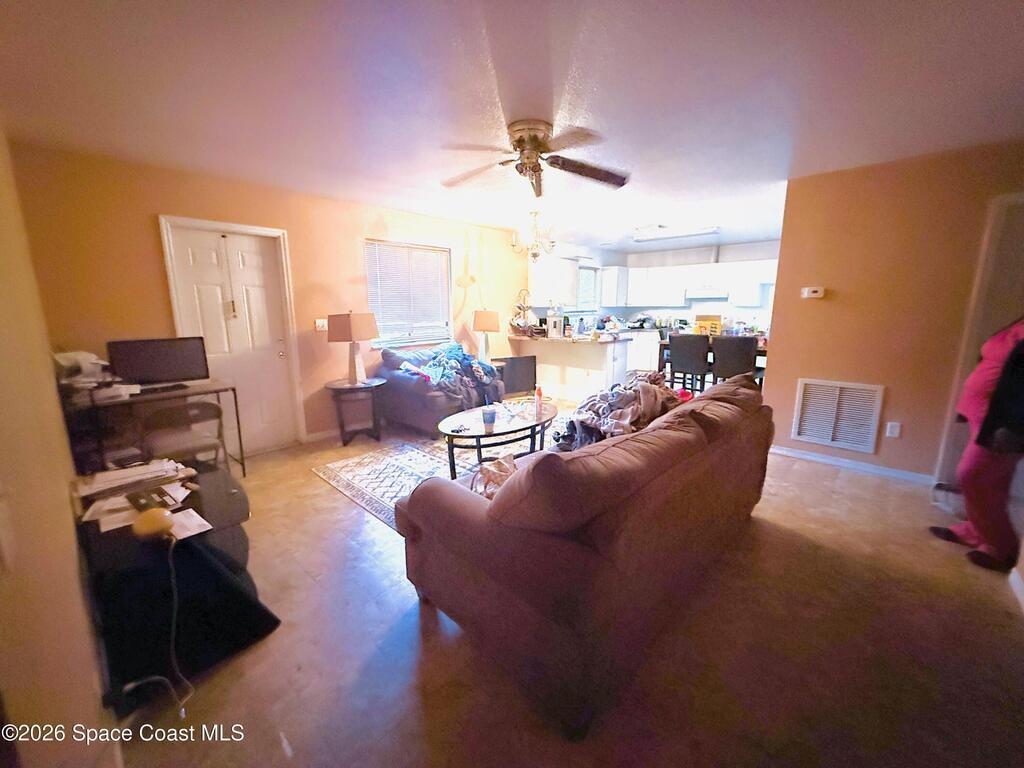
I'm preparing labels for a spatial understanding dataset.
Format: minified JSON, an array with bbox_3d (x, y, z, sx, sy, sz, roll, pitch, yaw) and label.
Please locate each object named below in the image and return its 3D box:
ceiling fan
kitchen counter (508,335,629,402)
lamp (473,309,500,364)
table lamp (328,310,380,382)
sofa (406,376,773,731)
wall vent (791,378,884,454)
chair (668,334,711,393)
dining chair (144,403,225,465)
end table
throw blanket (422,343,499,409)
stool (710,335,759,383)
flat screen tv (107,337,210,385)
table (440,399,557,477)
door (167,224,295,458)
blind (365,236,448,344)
[{"bbox_3d":[0.114,-1.437,2.610,1.280,0.300,1.280,10,14,42],"label":"ceiling fan"},{"bbox_3d":[0.790,-0.213,6.075,1.700,0.915,0.680,10,14,42],"label":"kitchen counter"},{"bbox_3d":[-0.345,-0.605,5.402,0.335,0.706,0.335,1,10,6],"label":"lamp"},{"bbox_3d":[-1.569,-0.368,4.116,0.335,0.706,0.335,5,12,26],"label":"table lamp"},{"bbox_3d":[0.576,0.489,2.286,1.030,0.920,2.140,10,15,44],"label":"sofa"},{"bbox_3d":[2.792,0.268,3.585,0.580,0.565,0.030,10,15,44],"label":"wall vent"},{"bbox_3d":[2.287,-0.107,5.219,0.460,1.030,0.540,10,15,44],"label":"chair"},{"bbox_3d":[-2.205,0.481,2.815,0.450,0.780,0.480,-8,13,-35],"label":"dining chair"},{"bbox_3d":[-1.598,0.278,4.355,0.590,0.605,0.590,10,14,42],"label":"end table"},{"bbox_3d":[-0.659,-0.122,4.906,0.800,0.640,0.880,10,14,42],"label":"throw blanket"},{"bbox_3d":[2.649,-0.042,4.866,0.460,1.030,0.540,10,15,44],"label":"stool"},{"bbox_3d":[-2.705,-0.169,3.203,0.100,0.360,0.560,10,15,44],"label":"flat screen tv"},{"bbox_3d":[-0.073,0.498,3.514,0.735,0.460,1.250,9,13,39],"label":"table"},{"bbox_3d":[-2.454,-0.328,3.791,0.050,2.010,0.810,10,14,42],"label":"door"},{"bbox_3d":[-1.199,-1.092,5.047,0.050,1.150,1.160,10,14,42],"label":"blind"}]

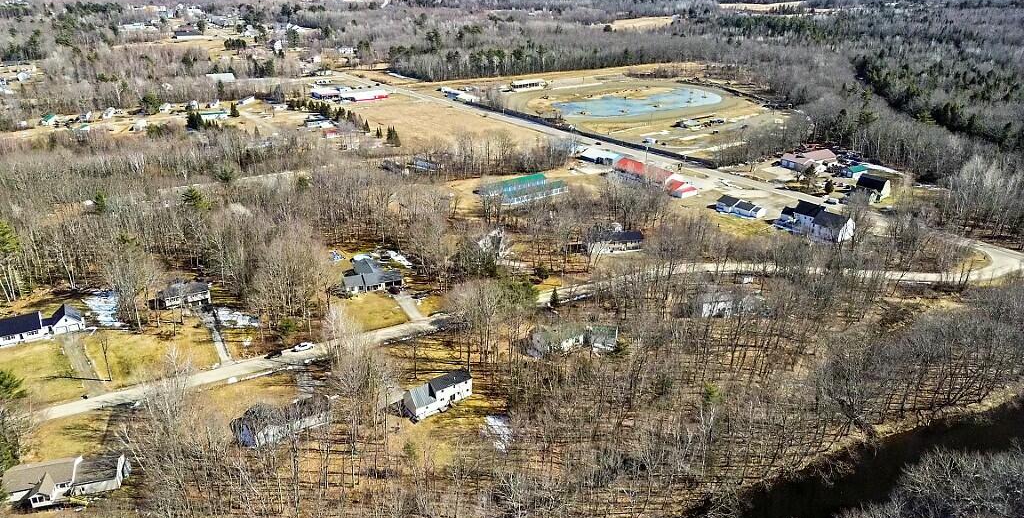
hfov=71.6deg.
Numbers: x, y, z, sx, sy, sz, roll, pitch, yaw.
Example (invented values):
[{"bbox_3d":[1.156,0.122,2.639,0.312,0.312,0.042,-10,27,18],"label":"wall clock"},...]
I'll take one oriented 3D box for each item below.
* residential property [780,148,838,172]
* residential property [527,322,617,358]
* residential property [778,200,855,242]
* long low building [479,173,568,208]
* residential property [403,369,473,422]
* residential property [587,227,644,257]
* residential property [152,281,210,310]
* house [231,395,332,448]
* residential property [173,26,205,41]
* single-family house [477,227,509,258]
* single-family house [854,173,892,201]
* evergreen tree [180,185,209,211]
[{"bbox_3d":[173.000,-57.410,412.020,29.000,6.000,16.000,-13,26,-28],"label":"residential property"},{"bbox_3d":[19.000,23.840,219.460,24.500,5.700,10.000,-9,24,-20],"label":"residential property"},{"bbox_3d":[134.800,-17.340,311.710,26.500,10.000,13.000,21,31,41],"label":"residential property"},{"bbox_3d":[6.000,-37.310,366.230,39.000,4.500,26.000,-15,27,-31],"label":"long low building"},{"bbox_3d":[-20.100,34.730,191.160,17.600,7.600,8.000,-16,28,-34],"label":"residential property"},{"bbox_3d":[42.800,-6.940,291.130,20.500,6.800,9.500,-2,23,-6],"label":"residential property"},{"bbox_3d":[-112.800,11.800,246.390,14.000,7.000,8.500,-8,24,-18],"label":"residential property"},{"bbox_3d":[-57.900,39.810,181.150,19.000,6.000,10.500,-13,26,-27],"label":"house"},{"bbox_3d":[-454.000,-317.430,1005.630,37.000,8.500,17.000,-6,24,-14],"label":"residential property"},{"bbox_3d":[-8.000,-7.260,290.990,10.000,7.500,11.000,-10,25,-23],"label":"single-family house"},{"bbox_3d":[183.000,-35.820,358.170,9.000,8.000,13.000,-14,27,-30],"label":"single-family house"},{"bbox_3d":[-149.000,-28.190,334.260,9.500,12.500,9.500,0,23,0],"label":"evergreen tree"}]

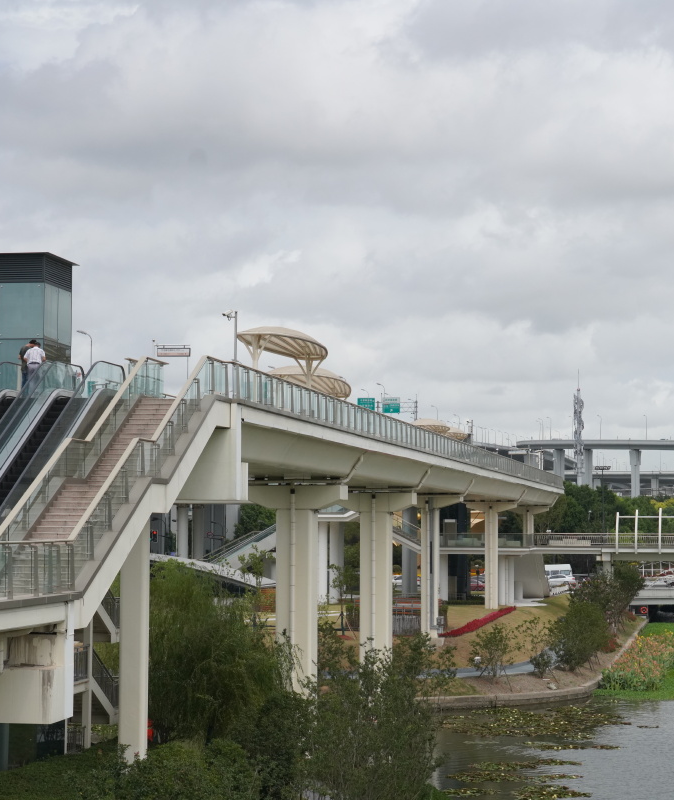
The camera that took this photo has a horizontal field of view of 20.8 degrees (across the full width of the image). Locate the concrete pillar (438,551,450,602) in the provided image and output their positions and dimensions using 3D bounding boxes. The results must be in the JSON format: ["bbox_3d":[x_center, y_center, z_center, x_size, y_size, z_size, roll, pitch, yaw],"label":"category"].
[{"bbox_3d":[9.496,15.827,163.000,1.000,4.400,1.000,0,-4,12],"label":"concrete pillar"}]

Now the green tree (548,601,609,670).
[{"bbox_3d":[15.218,14.870,116.000,3.800,4.600,3.600,0,-4,12],"label":"green tree"}]

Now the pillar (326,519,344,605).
[{"bbox_3d":[-0.087,14.183,160.000,1.150,7.200,1.150,0,-4,12],"label":"pillar"}]

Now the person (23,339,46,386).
[{"bbox_3d":[-9.216,-0.901,56.000,0.570,1.700,0.380,0,-4,12],"label":"person"}]

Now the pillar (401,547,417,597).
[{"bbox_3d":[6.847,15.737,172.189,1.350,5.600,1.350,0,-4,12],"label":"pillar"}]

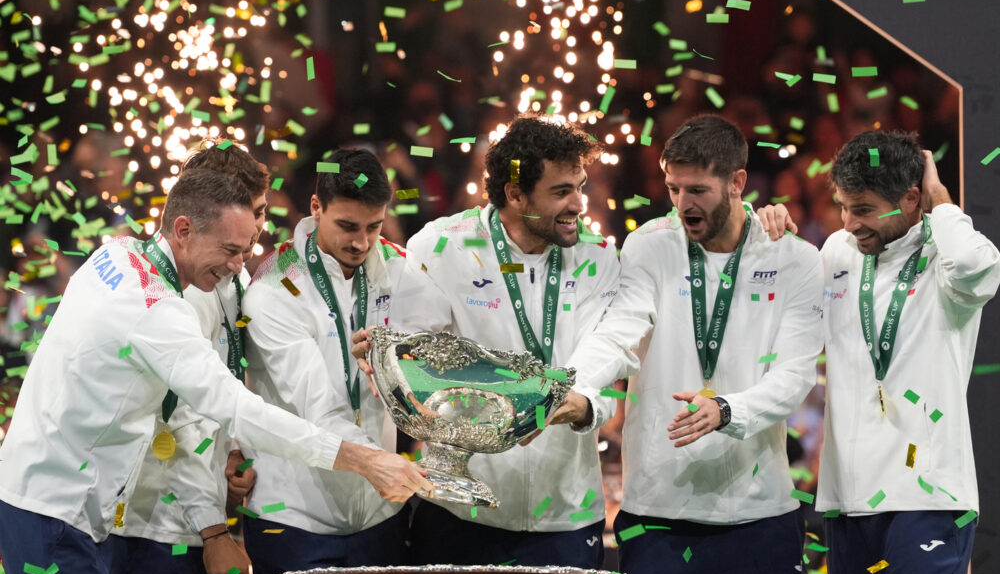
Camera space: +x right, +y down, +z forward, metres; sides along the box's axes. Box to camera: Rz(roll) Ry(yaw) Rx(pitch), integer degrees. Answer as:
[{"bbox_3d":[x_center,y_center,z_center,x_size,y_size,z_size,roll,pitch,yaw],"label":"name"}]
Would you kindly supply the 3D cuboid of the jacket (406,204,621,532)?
[{"bbox_3d":[0.030,0.182,10.120,0.490,0.710,0.360,1,-6,-12],"label":"jacket"}]

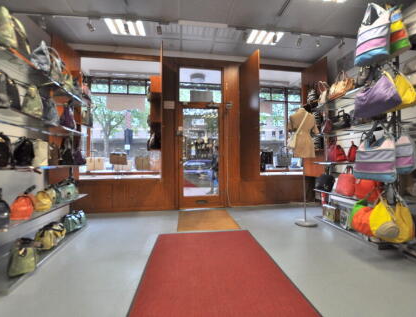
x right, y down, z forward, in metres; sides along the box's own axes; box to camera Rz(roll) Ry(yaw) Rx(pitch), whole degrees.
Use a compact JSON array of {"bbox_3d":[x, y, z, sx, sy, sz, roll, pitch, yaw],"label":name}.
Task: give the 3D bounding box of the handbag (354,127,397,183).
[{"bbox_3d":[1.646,-0.016,1.957,0.360,0.500,0.130,-1,-1,45],"label":"handbag"}]

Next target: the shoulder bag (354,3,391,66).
[{"bbox_3d":[1.634,-1.212,1.977,0.130,0.520,0.340,1,-1,-41],"label":"shoulder bag"}]

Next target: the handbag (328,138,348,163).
[{"bbox_3d":[1.808,-0.117,2.753,0.130,0.320,0.230,0,-1,-27],"label":"handbag"}]

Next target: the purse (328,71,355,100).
[{"bbox_3d":[1.761,-0.957,2.632,0.140,0.280,0.320,0,-1,-3],"label":"purse"}]

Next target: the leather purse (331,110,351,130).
[{"bbox_3d":[1.783,-0.506,2.677,0.130,0.230,0.240,0,-1,-18],"label":"leather purse"}]

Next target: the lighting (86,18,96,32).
[{"bbox_3d":[-1.385,-1.577,2.358,0.110,0.150,0.080,-1,-1,37],"label":"lighting"}]

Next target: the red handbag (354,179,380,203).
[{"bbox_3d":[1.772,0.348,2.210,0.140,0.270,0.260,1,-1,-30],"label":"red handbag"}]

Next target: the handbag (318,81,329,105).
[{"bbox_3d":[1.835,-1.044,3.159,0.120,0.330,0.200,0,-1,-18],"label":"handbag"}]

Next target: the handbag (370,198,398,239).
[{"bbox_3d":[1.744,0.582,1.976,0.140,0.400,0.280,1,-1,-41],"label":"handbag"}]

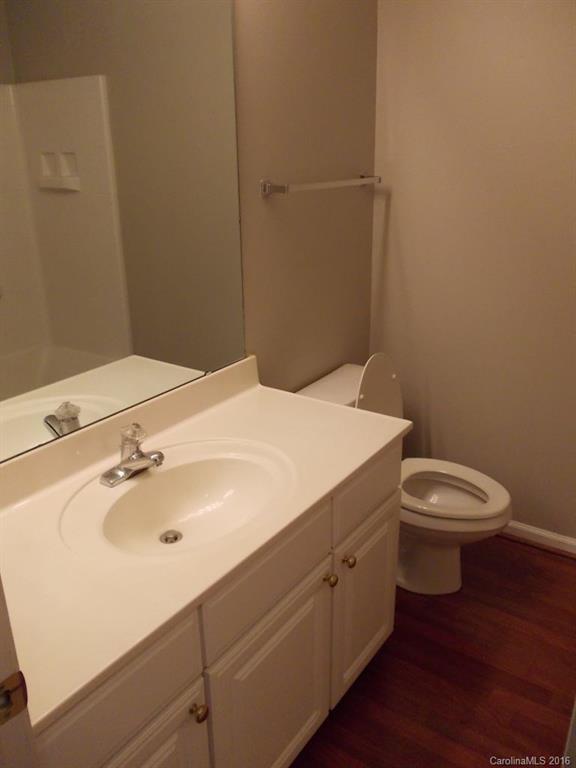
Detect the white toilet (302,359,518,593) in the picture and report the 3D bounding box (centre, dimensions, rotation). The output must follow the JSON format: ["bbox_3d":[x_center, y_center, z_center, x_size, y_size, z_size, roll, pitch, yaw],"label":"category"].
[{"bbox_3d":[0.435,0.305,2.237,0.737,0.838,0.421,13,25,33],"label":"white toilet"}]

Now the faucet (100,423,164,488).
[{"bbox_3d":[-0.338,0.156,1.452,0.142,0.127,0.163,13,25,33],"label":"faucet"}]

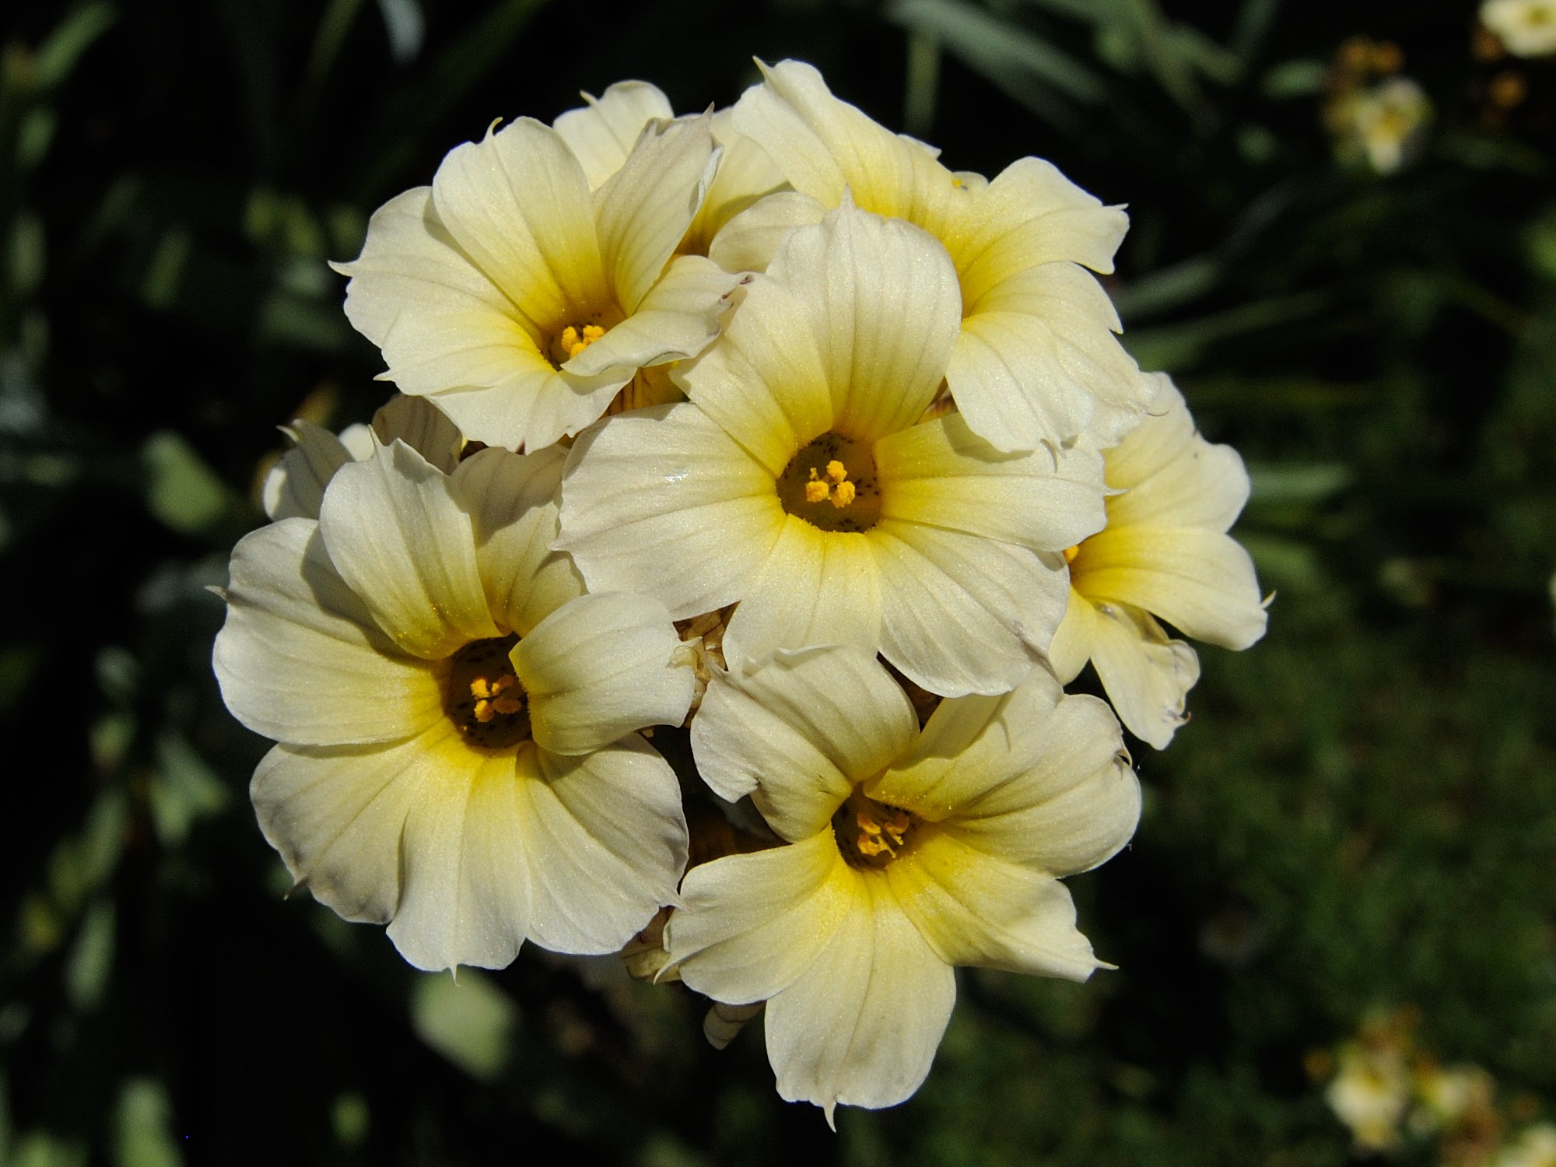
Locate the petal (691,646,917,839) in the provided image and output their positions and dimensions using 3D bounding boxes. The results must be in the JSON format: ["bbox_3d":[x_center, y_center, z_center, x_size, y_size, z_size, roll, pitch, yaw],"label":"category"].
[{"bbox_3d":[0.004,0.027,0.216,0.033,0.035,0.011,-46,21,-4],"label":"petal"}]

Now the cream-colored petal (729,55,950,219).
[{"bbox_3d":[0.012,-0.081,0.233,0.039,0.025,0.012,31,18,-13],"label":"cream-colored petal"}]

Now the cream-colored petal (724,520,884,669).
[{"bbox_3d":[0.005,0.002,0.211,0.026,0.008,0.028,9,66,1],"label":"cream-colored petal"}]

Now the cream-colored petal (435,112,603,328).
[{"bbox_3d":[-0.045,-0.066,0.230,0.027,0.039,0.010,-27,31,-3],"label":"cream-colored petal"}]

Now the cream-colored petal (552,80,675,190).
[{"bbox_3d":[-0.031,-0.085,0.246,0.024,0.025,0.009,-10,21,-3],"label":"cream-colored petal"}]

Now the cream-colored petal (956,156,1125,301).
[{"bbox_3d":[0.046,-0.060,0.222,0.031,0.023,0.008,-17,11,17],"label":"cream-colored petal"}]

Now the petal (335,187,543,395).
[{"bbox_3d":[-0.059,-0.049,0.227,0.036,0.033,0.011,18,7,-21],"label":"petal"}]

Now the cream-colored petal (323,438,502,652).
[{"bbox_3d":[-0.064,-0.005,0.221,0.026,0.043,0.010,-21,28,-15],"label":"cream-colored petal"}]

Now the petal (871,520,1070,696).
[{"bbox_3d":[0.031,0.004,0.211,0.035,0.010,0.023,43,95,19],"label":"petal"}]

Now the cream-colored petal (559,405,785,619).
[{"bbox_3d":[-0.017,-0.012,0.211,0.038,0.031,0.009,-9,4,-16],"label":"cream-colored petal"}]

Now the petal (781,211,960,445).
[{"bbox_3d":[0.015,-0.044,0.216,0.032,0.039,0.011,2,6,4],"label":"petal"}]

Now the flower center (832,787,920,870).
[{"bbox_3d":[0.017,0.044,0.224,0.015,0.010,0.014,2,75,-7],"label":"flower center"}]

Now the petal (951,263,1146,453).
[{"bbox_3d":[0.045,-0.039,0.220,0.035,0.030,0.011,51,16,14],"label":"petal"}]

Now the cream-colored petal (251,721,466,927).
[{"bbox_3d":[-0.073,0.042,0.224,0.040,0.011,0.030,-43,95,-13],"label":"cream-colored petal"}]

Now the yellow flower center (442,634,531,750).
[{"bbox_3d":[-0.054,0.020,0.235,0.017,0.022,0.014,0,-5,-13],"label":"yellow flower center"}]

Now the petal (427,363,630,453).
[{"bbox_3d":[-0.044,-0.031,0.224,0.036,0.012,0.022,6,48,-12],"label":"petal"}]

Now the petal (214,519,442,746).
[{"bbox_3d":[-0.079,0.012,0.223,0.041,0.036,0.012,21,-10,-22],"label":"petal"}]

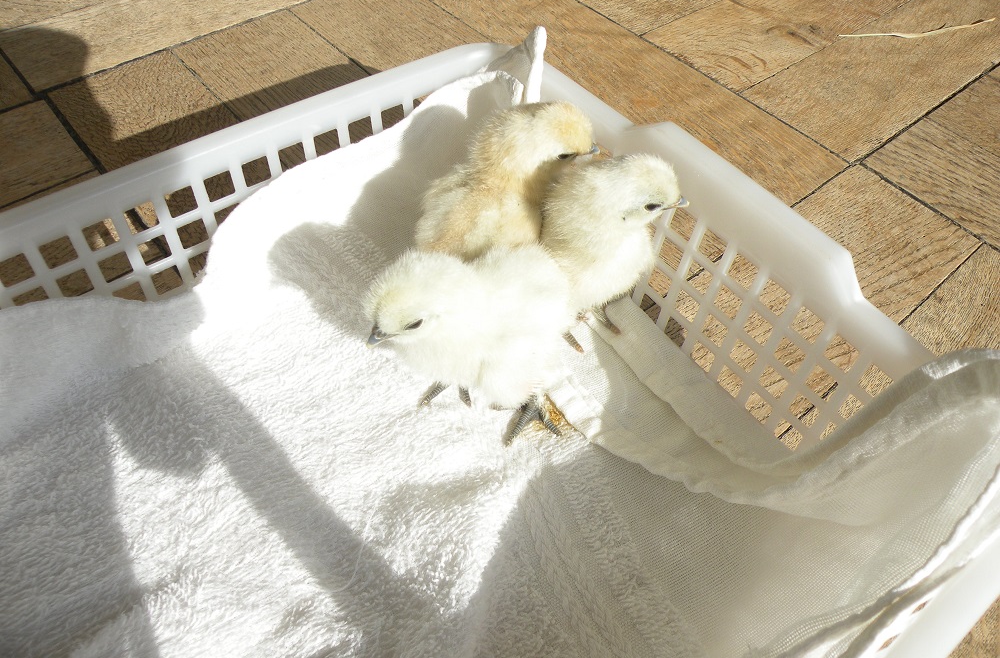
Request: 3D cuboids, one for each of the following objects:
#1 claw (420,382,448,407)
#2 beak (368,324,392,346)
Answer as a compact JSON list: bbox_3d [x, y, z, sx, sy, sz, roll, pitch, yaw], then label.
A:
[{"bbox_3d":[-0.029,0.028,0.338,0.005,0.005,0.018,36,57,23],"label":"claw"},{"bbox_3d":[-0.047,0.003,0.307,0.011,0.007,0.007,-38,61,-9],"label":"beak"}]

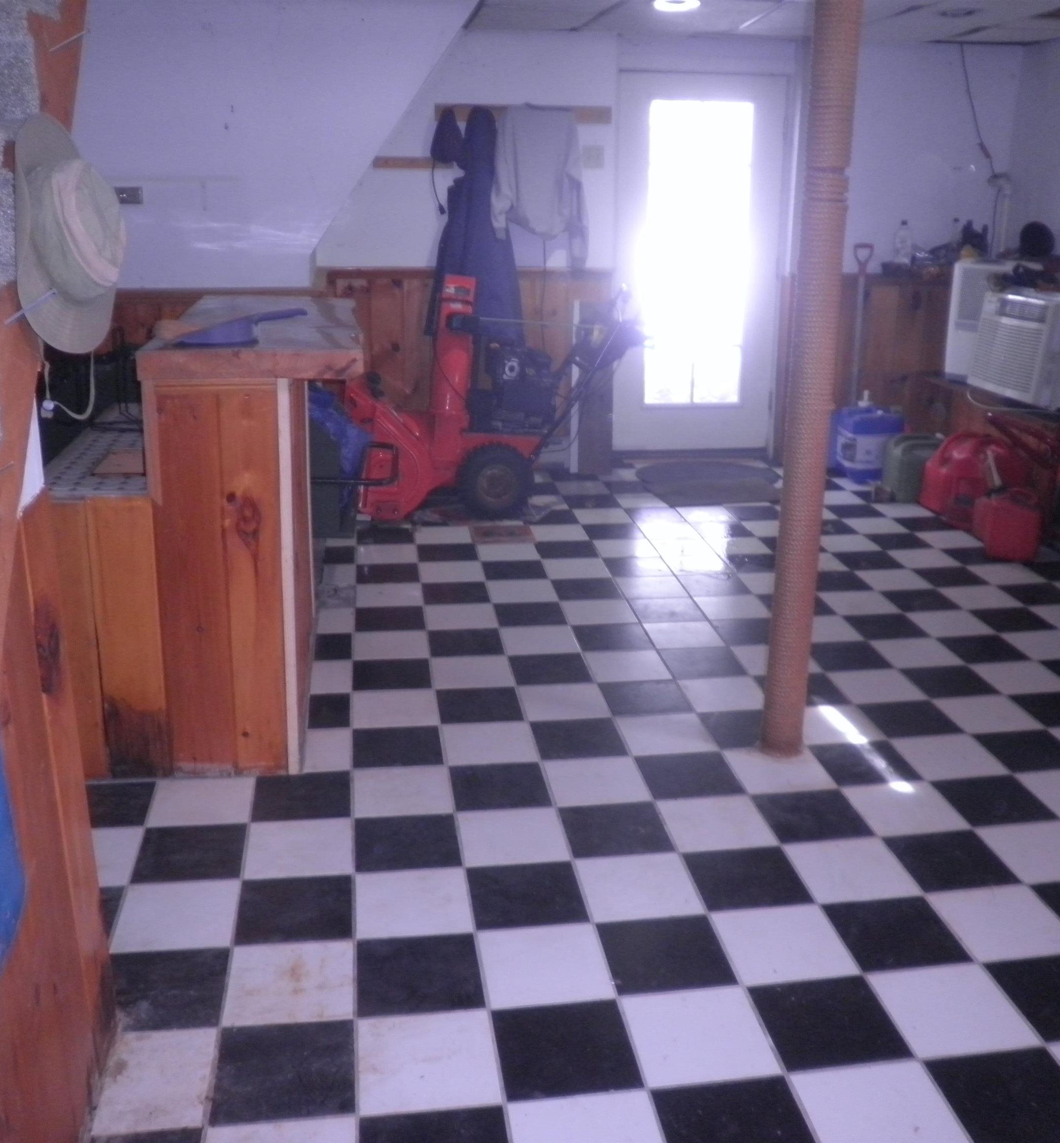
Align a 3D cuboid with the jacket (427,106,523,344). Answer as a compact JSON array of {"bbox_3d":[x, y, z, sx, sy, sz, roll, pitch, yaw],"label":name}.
[{"bbox_3d":[-0.274,-1.761,5.891,0.506,1.174,0.203,-2,18,-7],"label":"jacket"}]

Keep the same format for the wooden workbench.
[{"bbox_3d":[-0.733,-0.173,3.392,0.506,1.093,1.235,-2,18,-7],"label":"wooden workbench"}]

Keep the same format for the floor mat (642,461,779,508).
[{"bbox_3d":[1.017,-0.482,6.090,0.759,0.015,0.931,-2,18,-7],"label":"floor mat"}]

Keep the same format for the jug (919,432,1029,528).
[{"bbox_3d":[2.119,-0.451,5.450,0.294,0.375,0.456,-2,18,-7],"label":"jug"}]

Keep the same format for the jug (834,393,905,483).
[{"bbox_3d":[1.837,-0.732,6.199,0.304,0.435,0.304,-2,18,-7],"label":"jug"}]

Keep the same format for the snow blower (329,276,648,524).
[{"bbox_3d":[-0.169,-0.861,5.526,1.417,1.073,0.658,-2,18,-7],"label":"snow blower"}]

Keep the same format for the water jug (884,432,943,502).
[{"bbox_3d":[1.945,-0.546,5.814,0.283,0.324,0.243,-2,18,-7],"label":"water jug"}]

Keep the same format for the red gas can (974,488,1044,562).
[{"bbox_3d":[2.064,-0.222,4.916,0.192,0.273,0.263,0,18,-3],"label":"red gas can"}]

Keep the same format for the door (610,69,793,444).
[{"bbox_3d":[0.912,-1.652,6.301,0.916,2.004,0.046,-2,18,-7],"label":"door"}]

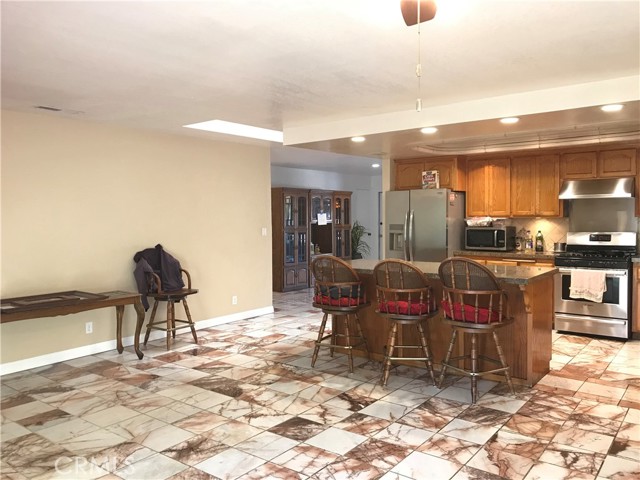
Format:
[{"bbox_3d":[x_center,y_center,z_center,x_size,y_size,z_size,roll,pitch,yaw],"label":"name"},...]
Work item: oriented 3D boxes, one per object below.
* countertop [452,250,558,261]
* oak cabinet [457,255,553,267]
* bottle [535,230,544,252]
[{"bbox_3d":[2.493,0.195,6.796,1.240,0.042,0.640,1,3,38],"label":"countertop"},{"bbox_3d":[2.506,0.648,6.824,1.240,0.867,0.610,1,3,38],"label":"oak cabinet"},{"bbox_3d":[2.832,0.017,6.661,0.080,0.276,0.080,1,3,37],"label":"bottle"}]

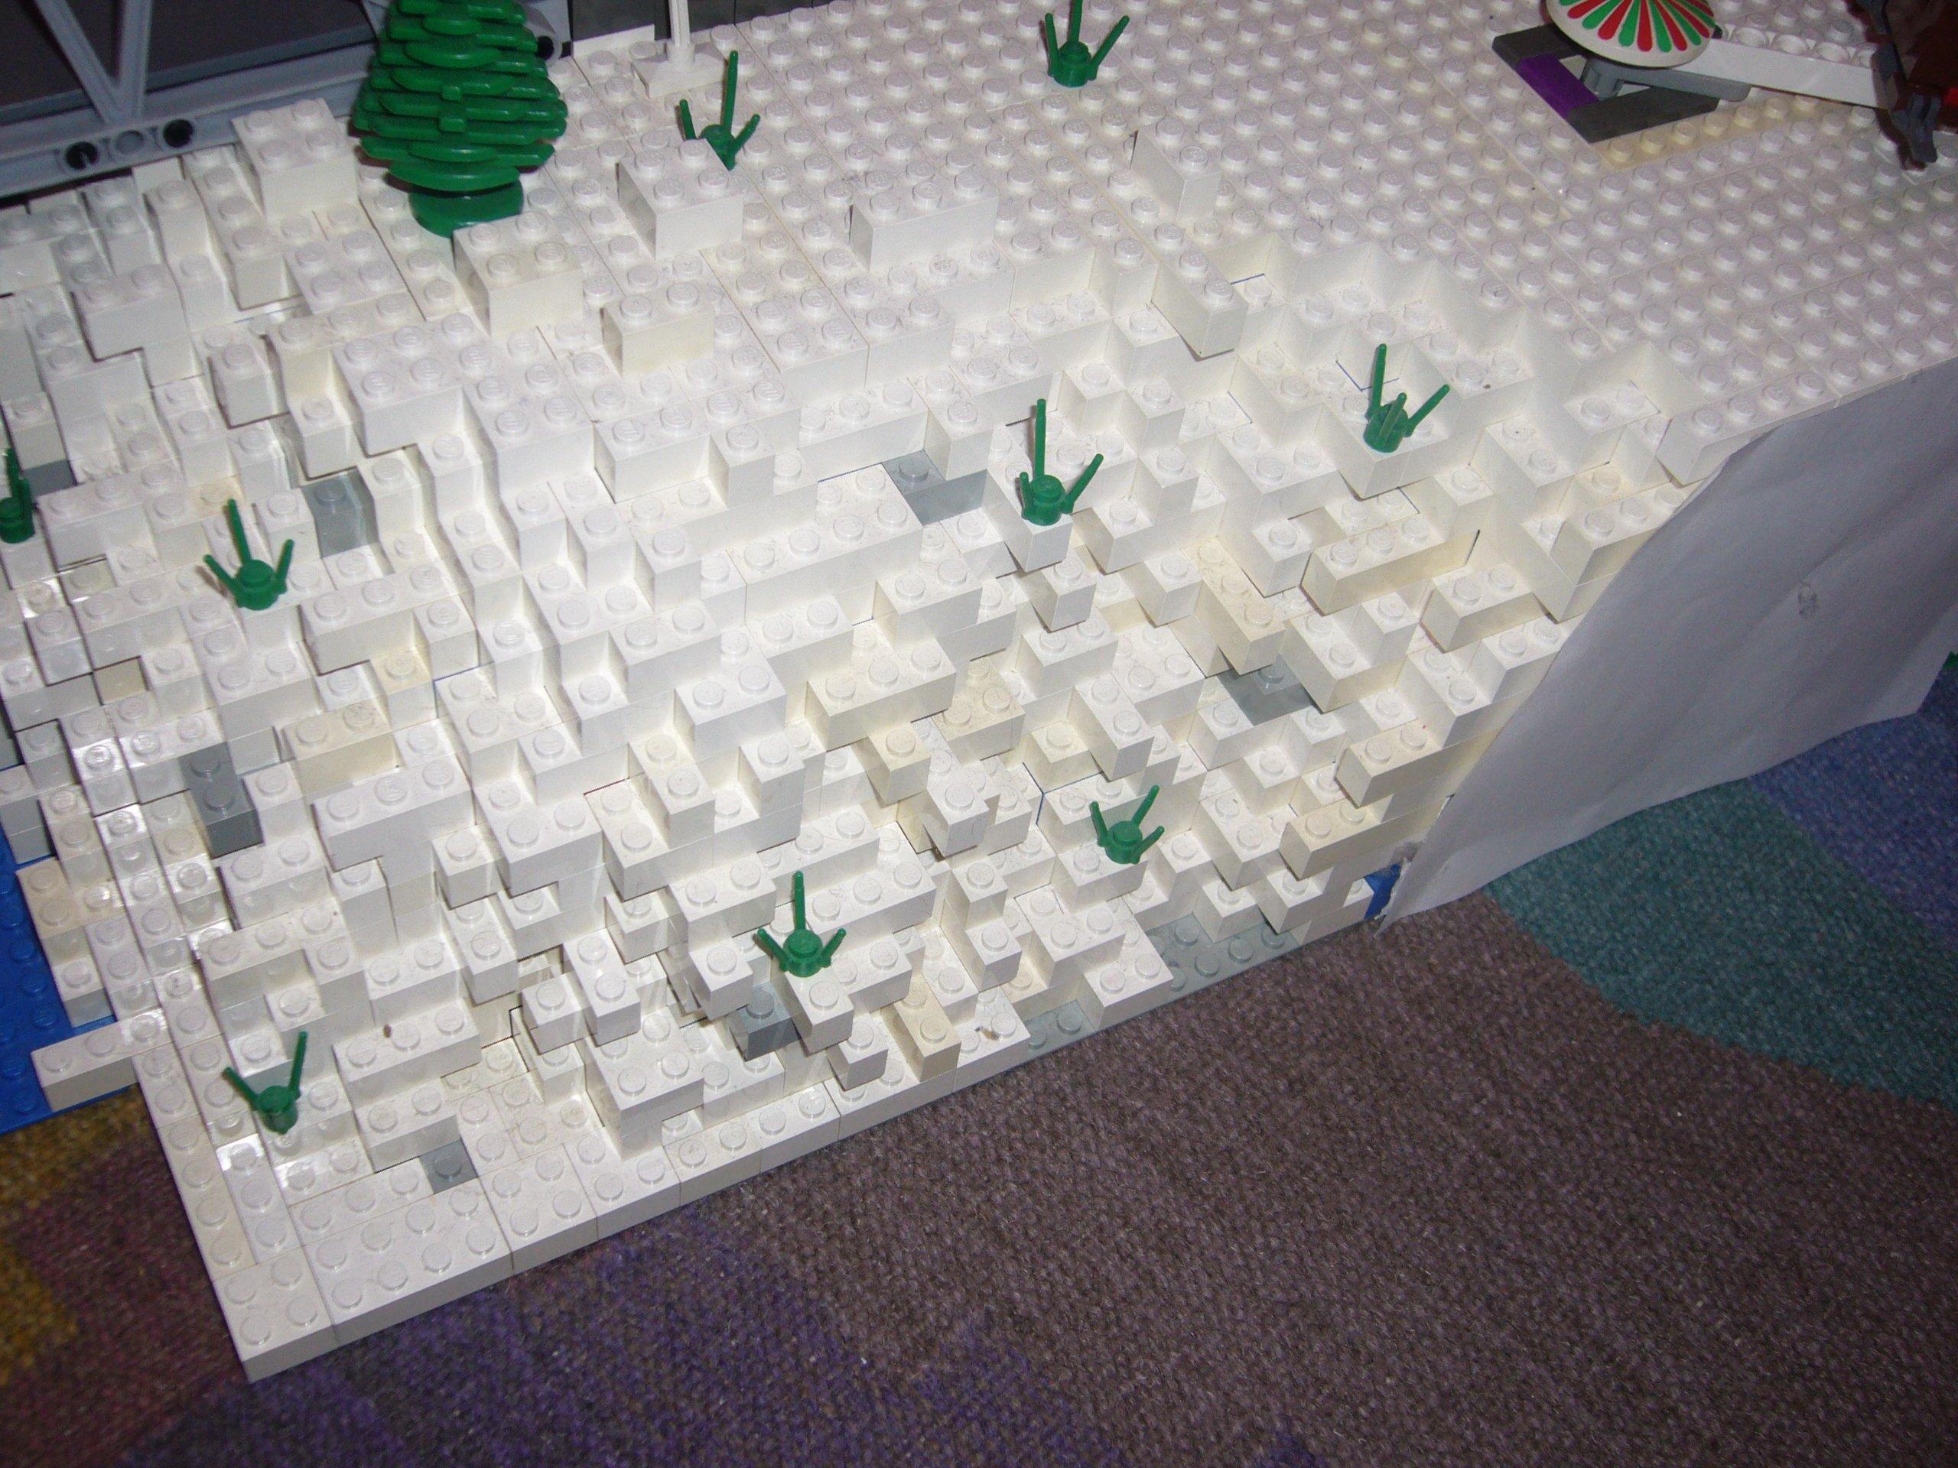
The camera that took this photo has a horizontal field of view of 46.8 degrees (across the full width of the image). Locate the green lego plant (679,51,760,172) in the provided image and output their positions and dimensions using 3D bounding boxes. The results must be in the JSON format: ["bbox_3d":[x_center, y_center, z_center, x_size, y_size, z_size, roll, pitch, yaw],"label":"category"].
[{"bbox_3d":[-0.043,-0.106,0.388,0.014,0.018,0.014,14,52,3],"label":"green lego plant"}]

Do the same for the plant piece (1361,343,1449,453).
[{"bbox_3d":[0.071,-0.055,0.387,0.014,0.018,0.013,27,54,13],"label":"plant piece"}]

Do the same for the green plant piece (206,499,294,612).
[{"bbox_3d":[-0.120,-0.029,0.367,0.015,0.018,0.013,-25,60,-24],"label":"green plant piece"}]

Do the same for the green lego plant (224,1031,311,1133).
[{"bbox_3d":[-0.121,0.060,0.383,0.012,0.018,0.016,12,52,2],"label":"green lego plant"}]

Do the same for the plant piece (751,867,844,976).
[{"bbox_3d":[-0.031,0.032,0.380,0.015,0.018,0.013,-8,54,-13],"label":"plant piece"}]

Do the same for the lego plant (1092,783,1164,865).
[{"bbox_3d":[0.026,0.018,0.422,0.013,0.018,0.015,4,52,-5],"label":"lego plant"}]

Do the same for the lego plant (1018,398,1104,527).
[{"bbox_3d":[0.013,-0.043,0.370,0.013,0.018,0.015,12,52,2],"label":"lego plant"}]

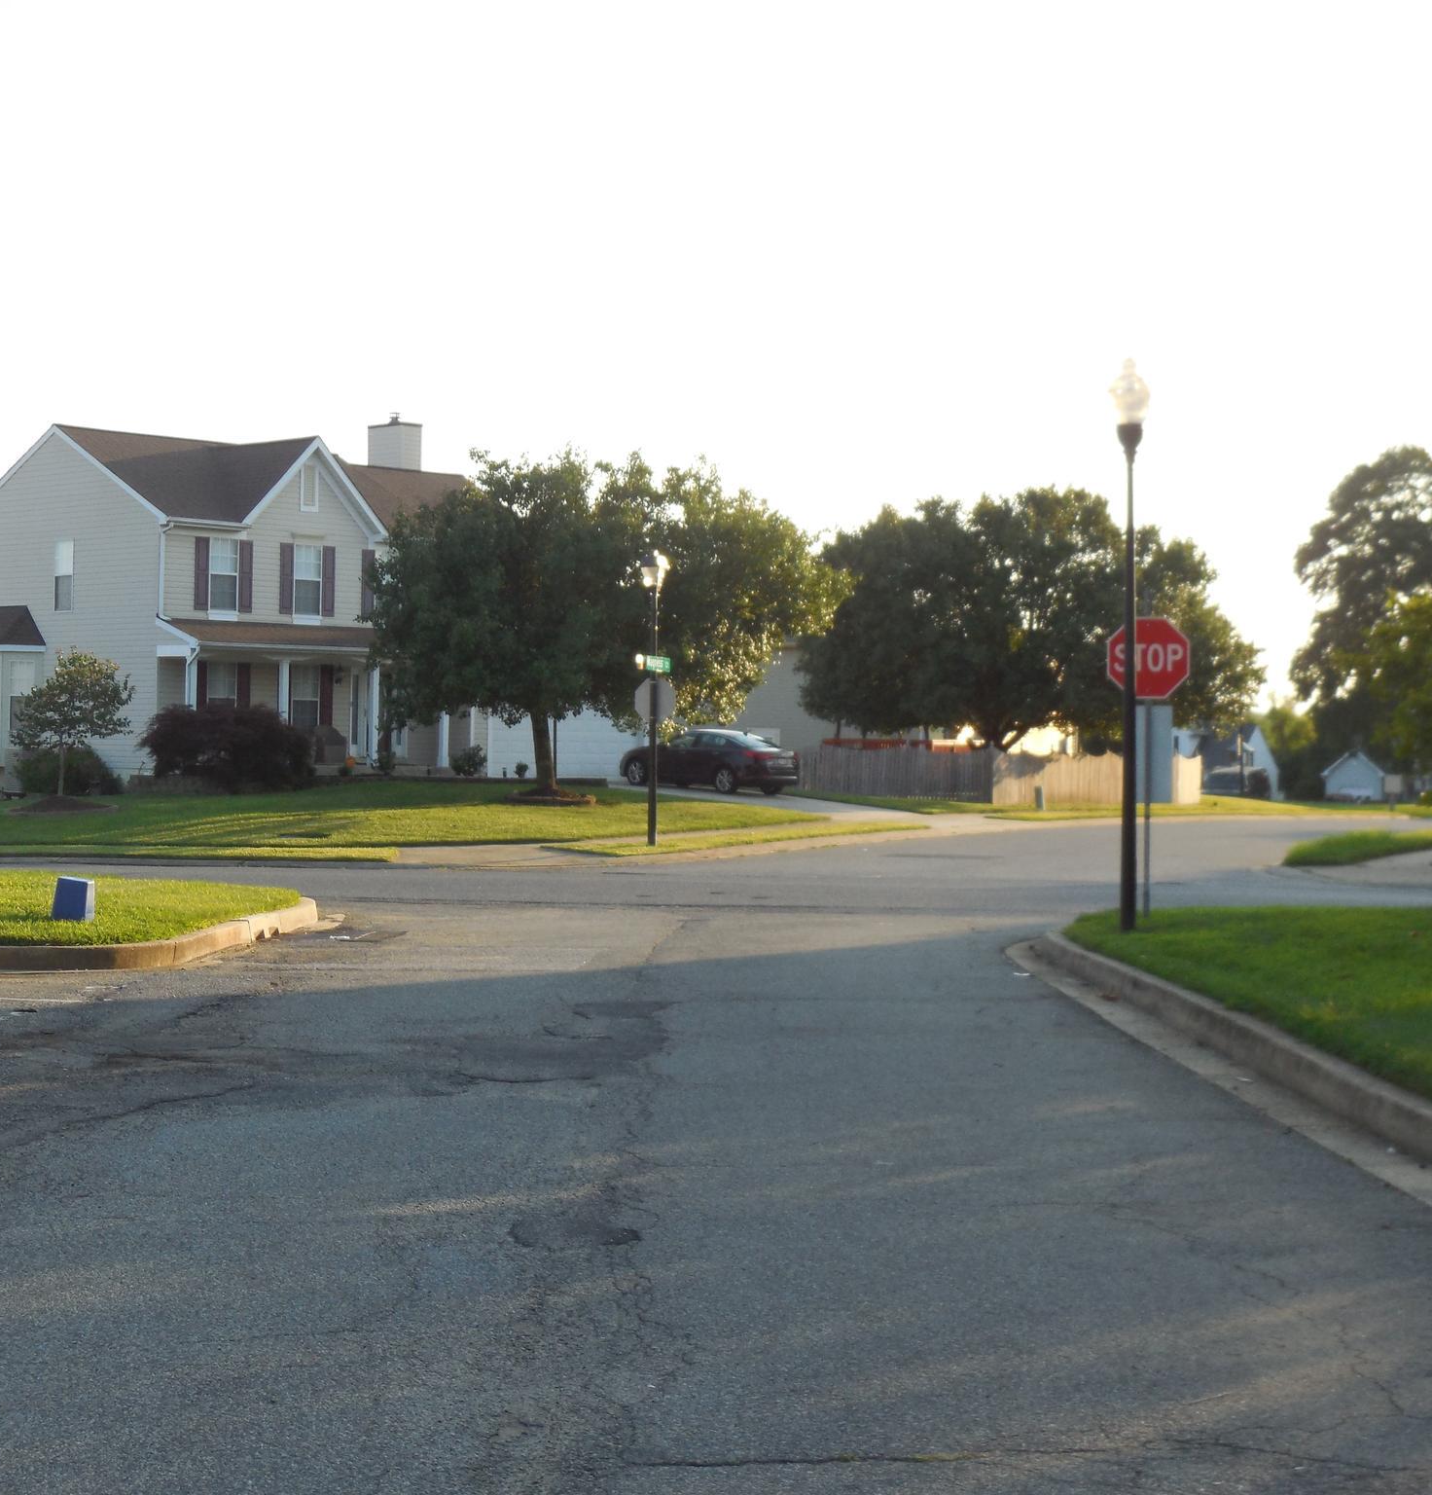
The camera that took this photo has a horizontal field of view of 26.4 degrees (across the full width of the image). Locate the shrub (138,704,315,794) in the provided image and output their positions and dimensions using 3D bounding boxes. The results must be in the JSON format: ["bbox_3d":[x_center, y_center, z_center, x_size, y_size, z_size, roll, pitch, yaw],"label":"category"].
[{"bbox_3d":[-10.094,0.000,63.000,3.550,1.850,3.200,0,0,0],"label":"shrub"}]

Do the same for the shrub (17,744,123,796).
[{"bbox_3d":[-13.950,0.487,65.800,2.250,1.170,2.000,0,0,-12],"label":"shrub"}]

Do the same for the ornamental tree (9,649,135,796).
[{"bbox_3d":[-13.309,-0.514,63.000,2.600,3.070,2.500,0,0,-12],"label":"ornamental tree"}]

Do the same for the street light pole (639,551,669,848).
[{"bbox_3d":[-1.092,-0.863,54.200,0.500,5.280,0.500,0,0,-1],"label":"street light pole"}]

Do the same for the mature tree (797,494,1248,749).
[{"bbox_3d":[9.356,-3.111,91.000,13.600,9.200,12.300,0,0,6],"label":"mature tree"}]

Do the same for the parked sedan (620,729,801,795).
[{"bbox_3d":[-0.146,0.298,71.300,4.800,1.450,1.840,5,3,42],"label":"parked sedan"}]

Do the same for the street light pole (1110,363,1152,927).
[{"bbox_3d":[3.572,-0.879,26.300,0.360,4.920,0.360,0,0,0],"label":"street light pole"}]

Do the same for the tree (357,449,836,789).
[{"bbox_3d":[-2.368,-2.645,64.000,9.800,7.200,8.800,0,0,0],"label":"tree"}]

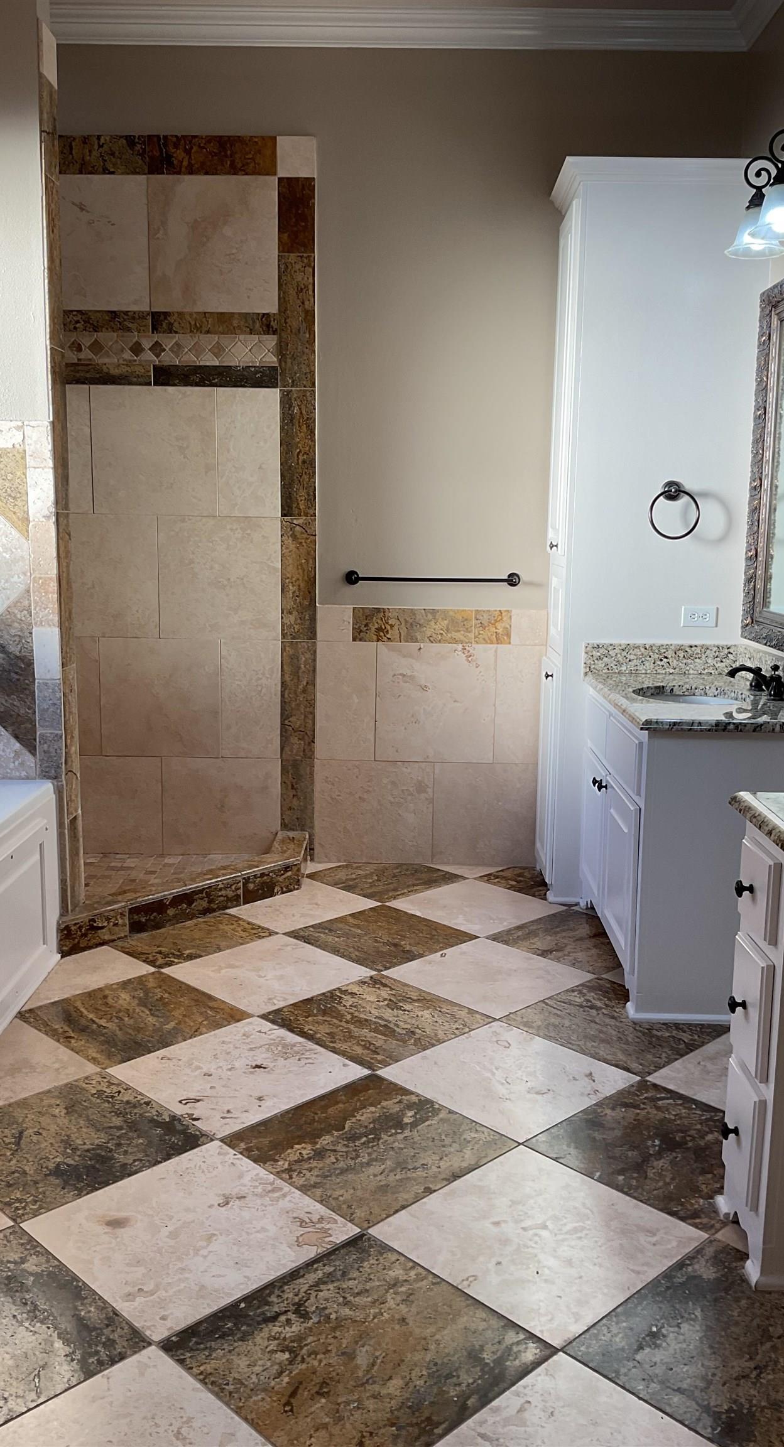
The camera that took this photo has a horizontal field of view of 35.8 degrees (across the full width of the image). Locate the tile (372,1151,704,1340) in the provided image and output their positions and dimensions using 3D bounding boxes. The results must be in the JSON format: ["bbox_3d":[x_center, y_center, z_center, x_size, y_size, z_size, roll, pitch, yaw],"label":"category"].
[{"bbox_3d":[0.273,0.962,2.273,0.457,0.013,0.457,-9,13,-44],"label":"tile"}]

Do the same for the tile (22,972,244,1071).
[{"bbox_3d":[-0.692,0.788,3.251,0.457,0.012,0.457,-9,13,-44],"label":"tile"}]

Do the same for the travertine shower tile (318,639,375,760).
[{"bbox_3d":[-0.174,-0.084,4.598,0.219,0.455,0.013,1,10,1],"label":"travertine shower tile"}]

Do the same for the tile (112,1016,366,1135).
[{"bbox_3d":[-0.370,0.847,2.927,0.457,0.012,0.457,-9,13,-44],"label":"tile"}]

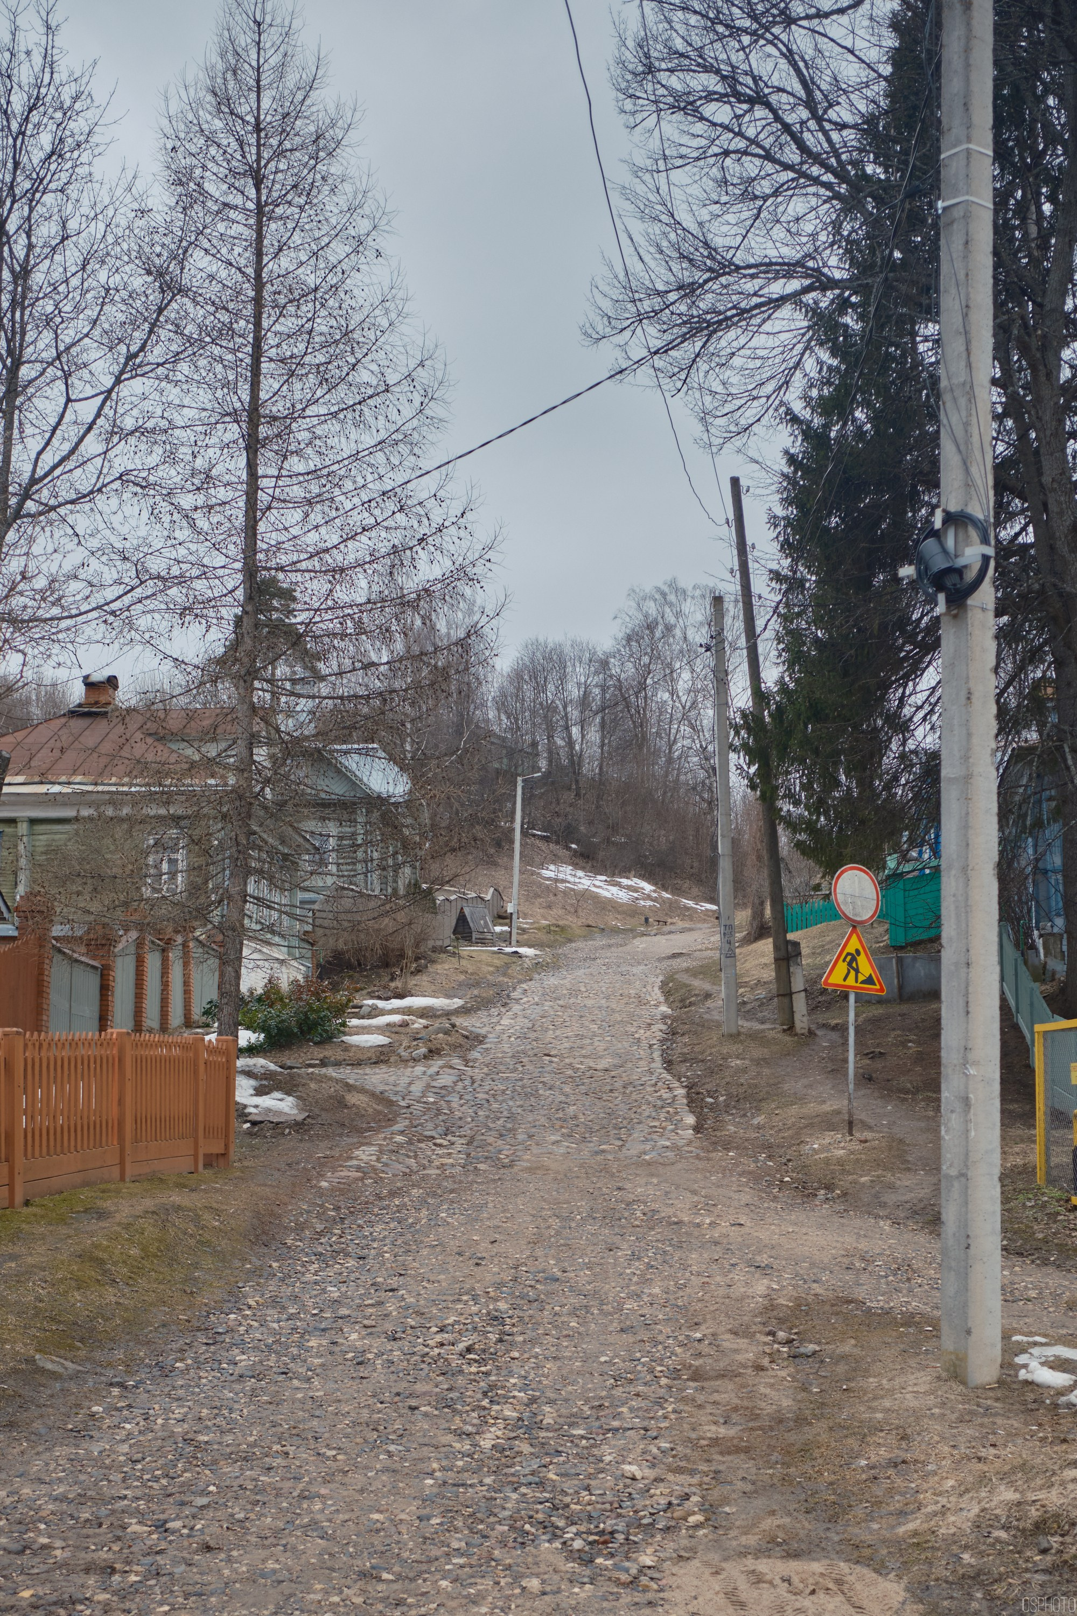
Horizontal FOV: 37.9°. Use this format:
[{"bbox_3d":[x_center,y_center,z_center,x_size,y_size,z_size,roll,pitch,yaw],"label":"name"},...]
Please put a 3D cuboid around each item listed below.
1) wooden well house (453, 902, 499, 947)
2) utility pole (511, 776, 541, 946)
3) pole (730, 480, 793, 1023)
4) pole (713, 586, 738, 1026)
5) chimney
[{"bbox_3d":[-2.730,5.045,67.500,1.330,1.720,1.270,3,-5,-43],"label":"wooden well house"},{"bbox_3d":[-0.562,2.158,68.749,1.211,7.706,0.350,2,-4,6],"label":"utility pole"},{"bbox_3d":[3.873,-1.015,27.312,0.270,9.699,0.260,-5,-4,0],"label":"pole"},{"bbox_3d":[3.223,0.091,27.145,0.240,7.596,0.220,-1,-4,0],"label":"pole"},{"bbox_3d":[-10.760,-2.778,38.200,0.950,1.000,0.820,0,-4,0],"label":"chimney"}]

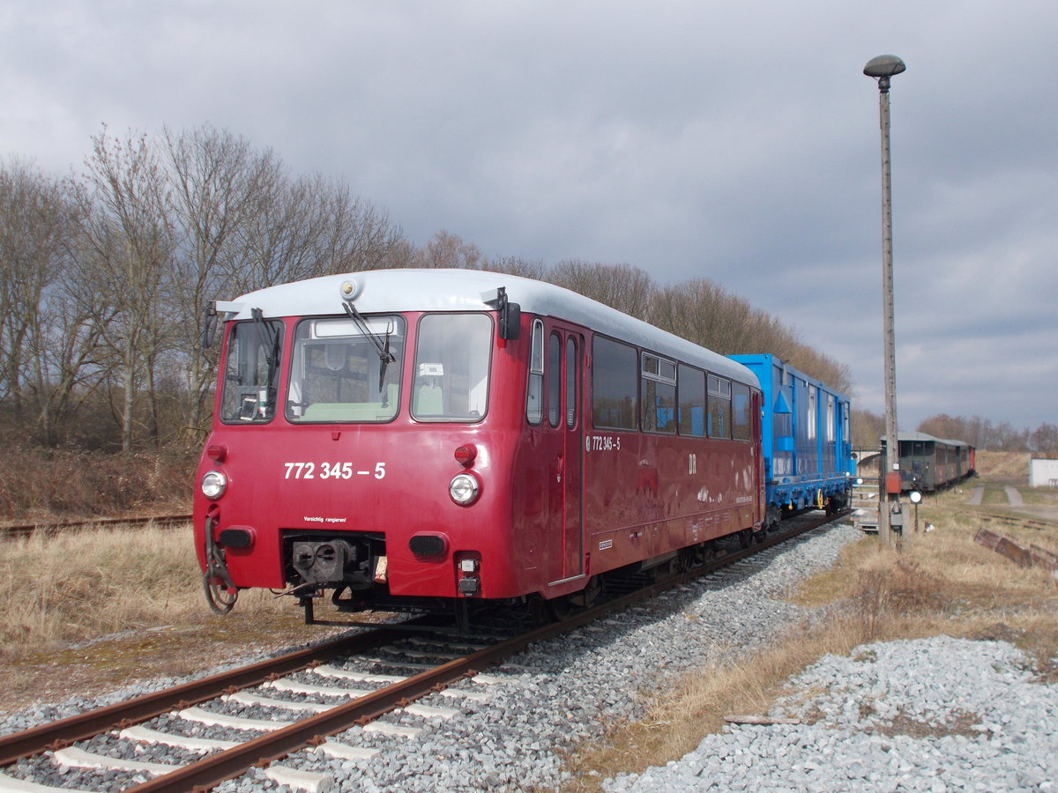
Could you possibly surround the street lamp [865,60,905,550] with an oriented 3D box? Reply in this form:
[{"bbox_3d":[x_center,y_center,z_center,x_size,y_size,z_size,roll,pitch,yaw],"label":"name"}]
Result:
[{"bbox_3d":[6.170,-1.600,20.400,0.710,8.660,0.710,0,-3,0],"label":"street lamp"}]

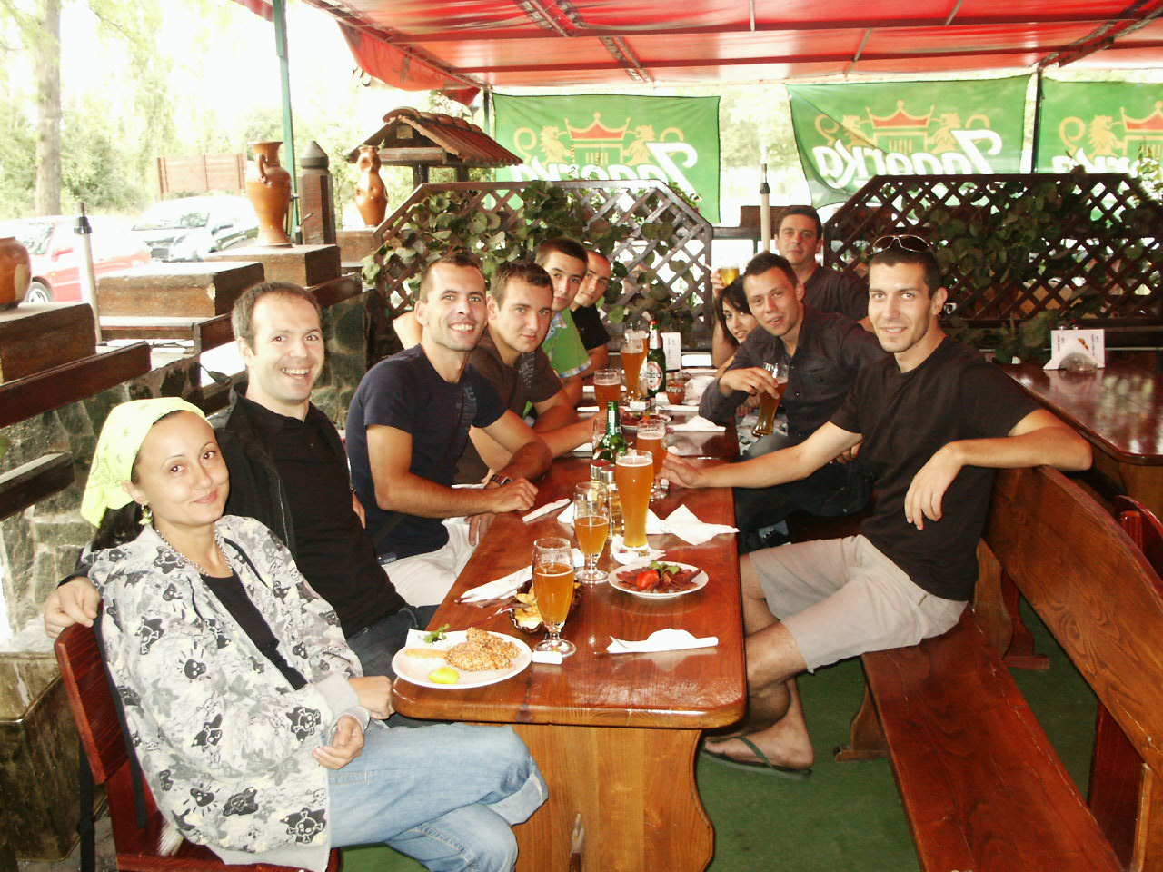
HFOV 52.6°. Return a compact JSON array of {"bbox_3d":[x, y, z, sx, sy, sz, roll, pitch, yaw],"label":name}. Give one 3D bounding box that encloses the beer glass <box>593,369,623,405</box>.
[{"bbox_3d":[0.084,-0.089,3.705,0.083,0.232,0.083,0,12,6],"label":"beer glass"}]

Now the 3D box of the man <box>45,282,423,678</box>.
[{"bbox_3d":[-0.526,0.434,2.186,0.850,1.400,0.820,5,14,29],"label":"man"}]

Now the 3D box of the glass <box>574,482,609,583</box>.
[{"bbox_3d":[0.021,0.197,2.450,0.073,0.193,0.073,-1,13,0],"label":"glass"}]

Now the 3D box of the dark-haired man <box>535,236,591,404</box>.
[{"bbox_3d":[-0.090,0.000,4.053,0.750,1.340,0.520,6,15,27],"label":"dark-haired man"}]

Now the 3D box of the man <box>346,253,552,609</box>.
[{"bbox_3d":[-0.296,0.244,2.990,0.780,1.350,0.550,8,16,33],"label":"man"}]

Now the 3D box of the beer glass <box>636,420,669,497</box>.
[{"bbox_3d":[0.189,0.059,3.097,0.083,0.200,0.083,0,12,6],"label":"beer glass"}]

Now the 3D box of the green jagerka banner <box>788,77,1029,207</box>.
[{"bbox_3d":[1.889,-1.689,6.800,1.400,0.800,0.080,0,12,8],"label":"green jagerka banner"}]

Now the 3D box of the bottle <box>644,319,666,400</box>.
[{"bbox_3d":[0.266,-0.269,4.148,0.068,0.270,0.068,-1,13,0],"label":"bottle"}]

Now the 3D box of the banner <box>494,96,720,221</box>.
[{"bbox_3d":[0.149,-1.652,7.000,1.360,0.770,0.030,0,13,3],"label":"banner"}]

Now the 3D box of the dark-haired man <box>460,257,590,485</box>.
[{"bbox_3d":[-0.177,0.167,3.404,0.780,1.310,0.540,8,16,33],"label":"dark-haired man"}]

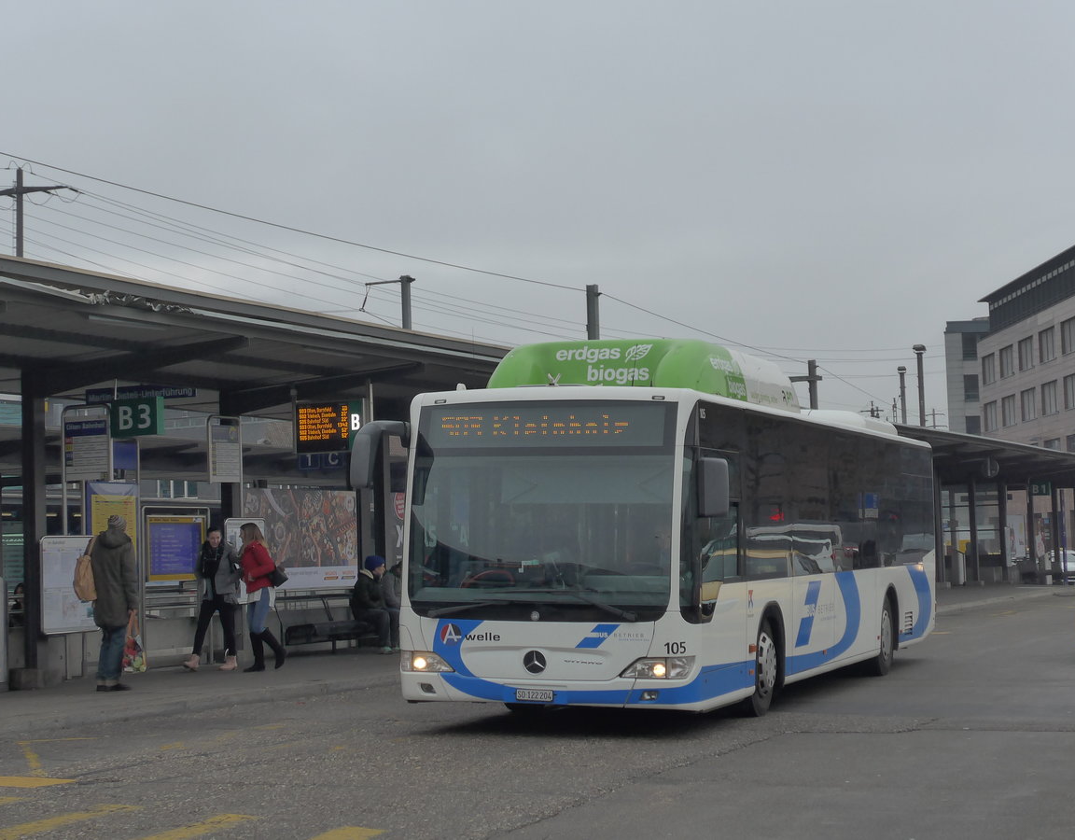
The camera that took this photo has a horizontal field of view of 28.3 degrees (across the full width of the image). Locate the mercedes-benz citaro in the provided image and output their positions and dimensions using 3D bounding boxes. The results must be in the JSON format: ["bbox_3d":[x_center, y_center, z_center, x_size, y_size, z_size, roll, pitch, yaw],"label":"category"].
[{"bbox_3d":[1.942,1.147,22.496,2.720,3.380,12.060,-1,-3,20],"label":"mercedes-benz citaro"}]

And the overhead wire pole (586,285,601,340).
[{"bbox_3d":[1.835,0.656,65.697,0.300,9.700,0.300,-3,-4,22],"label":"overhead wire pole"}]

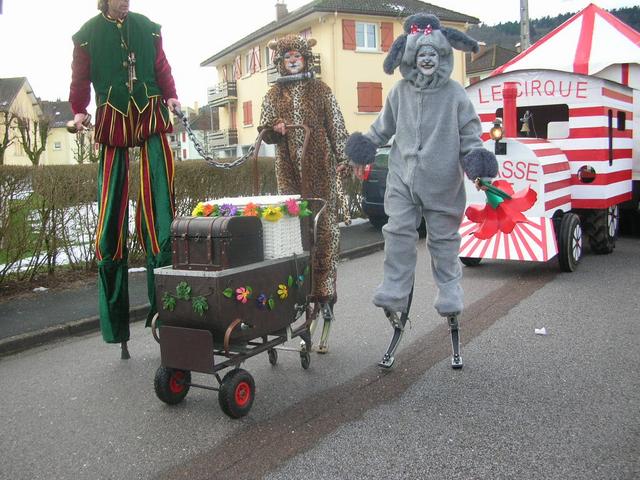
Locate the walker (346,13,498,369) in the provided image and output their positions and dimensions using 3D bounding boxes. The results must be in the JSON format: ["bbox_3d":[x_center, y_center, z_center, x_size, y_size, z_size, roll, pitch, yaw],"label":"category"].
[{"bbox_3d":[0.640,-0.256,4.040,0.880,2.200,0.580,1,8,13],"label":"walker"}]

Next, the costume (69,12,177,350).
[{"bbox_3d":[-1.348,-0.391,4.485,0.700,2.220,0.550,-2,8,-9],"label":"costume"}]

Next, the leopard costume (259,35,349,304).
[{"bbox_3d":[-0.098,-0.441,4.379,0.600,1.830,0.520,0,8,9],"label":"leopard costume"}]

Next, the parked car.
[{"bbox_3d":[2.439,-1.017,11.736,1.720,1.480,4.100,4,9,30],"label":"parked car"}]

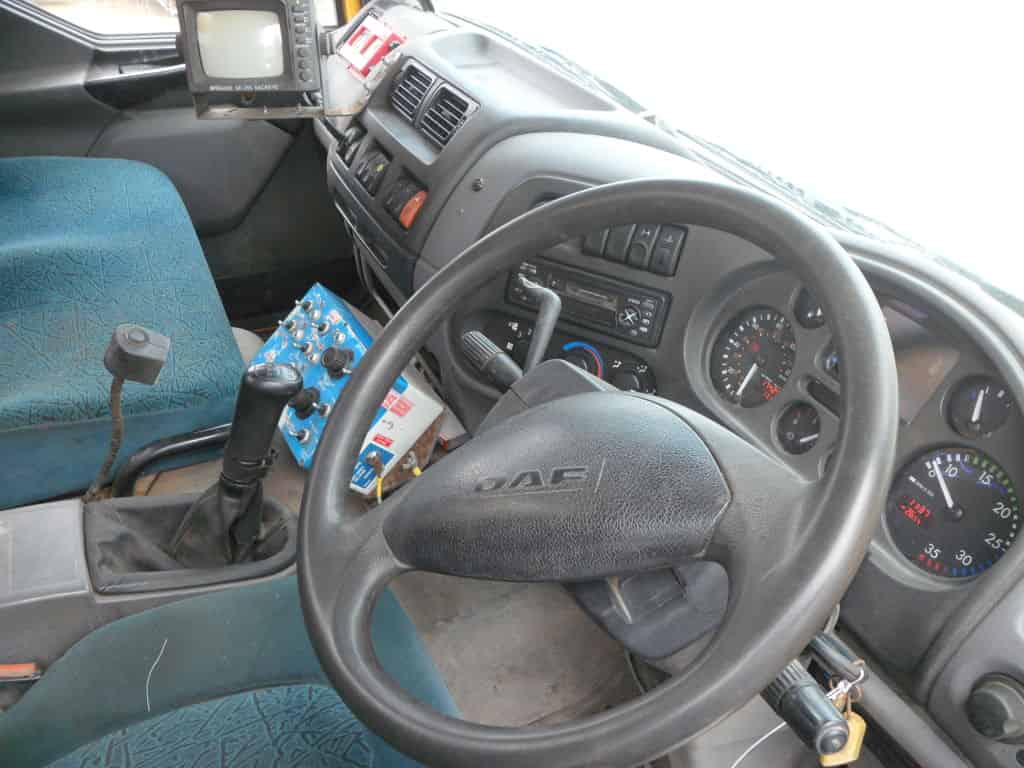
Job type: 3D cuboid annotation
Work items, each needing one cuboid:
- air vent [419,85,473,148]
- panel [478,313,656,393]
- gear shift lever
[{"bbox_3d":[-0.069,-0.314,0.953,0.030,0.063,0.069,17,24,-44],"label":"air vent"},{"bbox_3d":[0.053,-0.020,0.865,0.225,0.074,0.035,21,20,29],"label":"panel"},{"bbox_3d":[-0.316,0.093,0.920,0.115,0.250,0.085,-10,40,-31],"label":"gear shift lever"}]

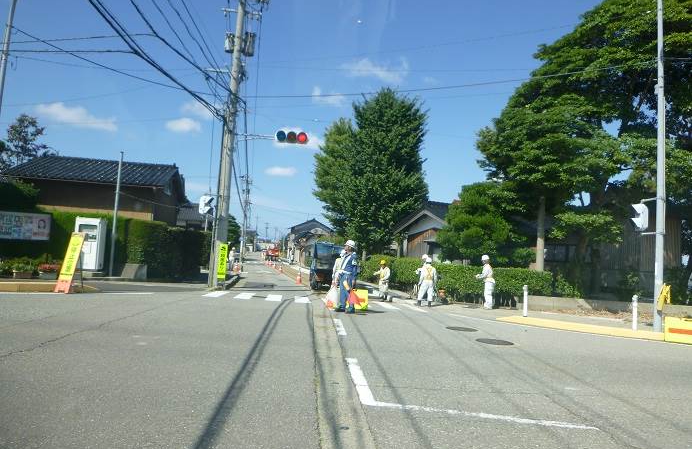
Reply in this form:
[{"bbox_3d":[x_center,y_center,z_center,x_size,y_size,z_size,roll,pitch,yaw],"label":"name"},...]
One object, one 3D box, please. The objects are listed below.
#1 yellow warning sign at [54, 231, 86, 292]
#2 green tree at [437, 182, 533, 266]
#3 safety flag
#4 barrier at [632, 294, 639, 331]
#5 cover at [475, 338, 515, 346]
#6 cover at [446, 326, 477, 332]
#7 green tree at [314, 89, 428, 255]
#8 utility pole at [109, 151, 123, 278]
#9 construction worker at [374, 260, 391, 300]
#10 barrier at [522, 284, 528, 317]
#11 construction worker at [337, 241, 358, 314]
[{"bbox_3d":[-7.488,1.048,13.647,0.520,1.640,0.460,1,-3,23],"label":"yellow warning sign"},{"bbox_3d":[5.542,0.540,20.000,3.800,4.500,3.600,3,-3,0],"label":"green tree"},{"bbox_3d":[0.216,1.765,12.000,0.380,0.400,0.140,3,-3,0],"label":"safety flag"},{"bbox_3d":[6.314,1.941,10.900,0.115,0.790,0.115,3,-3,0],"label":"barrier"},{"bbox_3d":[2.600,2.034,8.691,0.660,0.030,0.660,3,-4,0],"label":"cover"},{"bbox_3d":[2.426,2.191,10.500,0.650,0.030,0.650,3,-3,0],"label":"cover"},{"bbox_3d":[1.121,-1.639,22.510,4.800,8.910,4.800,3,-4,0],"label":"green tree"},{"bbox_3d":[-9.188,-0.390,20.000,0.130,5.000,0.130,3,-4,0],"label":"utility pole"},{"bbox_3d":[1.241,1.915,17.000,0.480,1.430,0.480,5,-4,-38],"label":"construction worker"},{"bbox_3d":[4.499,1.913,12.500,0.120,0.800,0.120,3,-4,0],"label":"barrier"},{"bbox_3d":[0.048,1.238,11.900,0.430,1.730,0.530,6,-5,-35],"label":"construction worker"}]

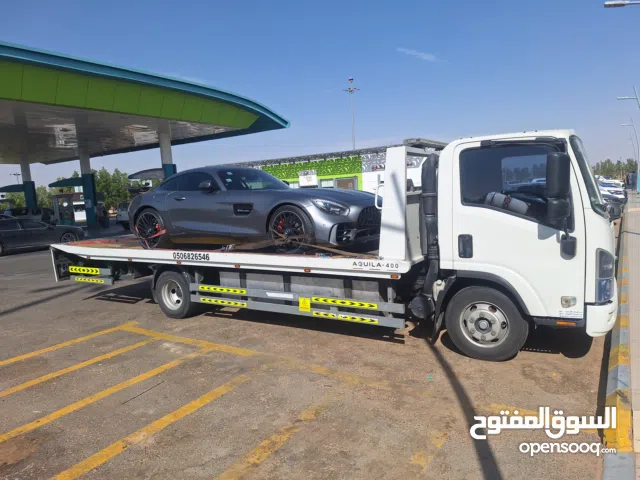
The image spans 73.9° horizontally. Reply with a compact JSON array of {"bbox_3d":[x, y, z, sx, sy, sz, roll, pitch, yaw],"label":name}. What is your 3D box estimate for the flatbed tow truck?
[{"bbox_3d":[-0.654,-0.068,6.553,8.570,2.320,2.280,1,7,31],"label":"flatbed tow truck"}]

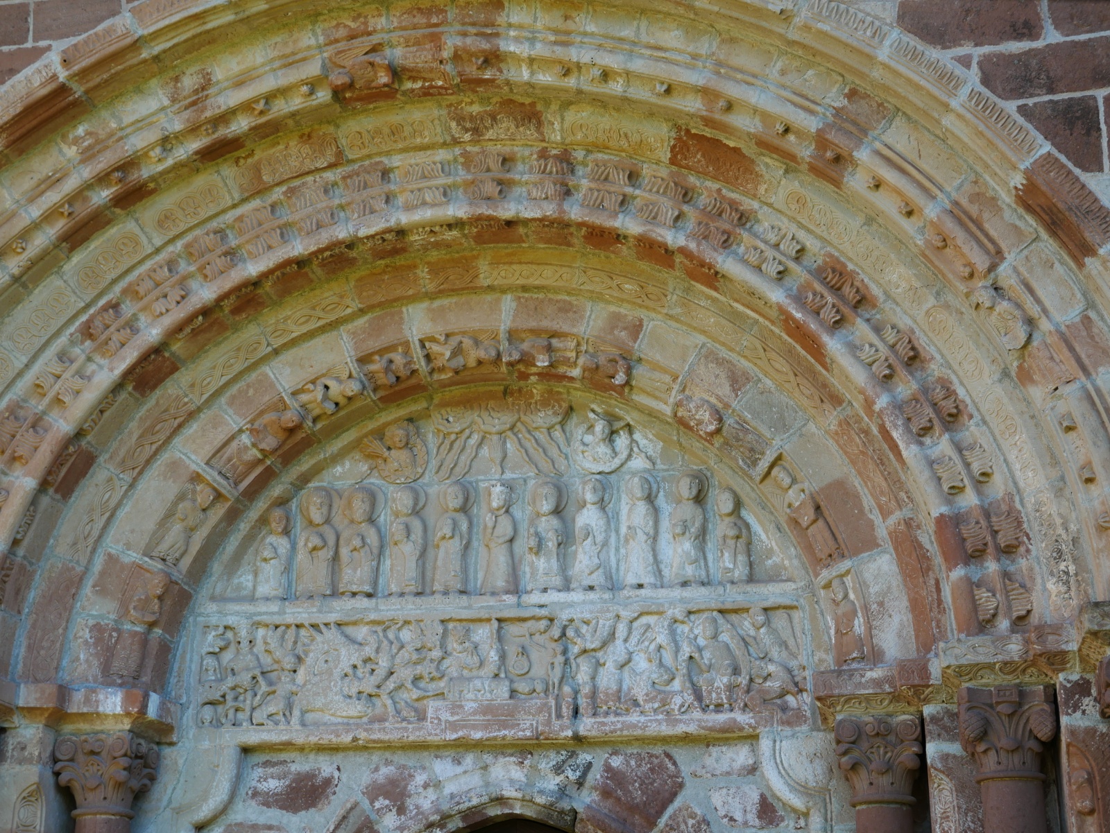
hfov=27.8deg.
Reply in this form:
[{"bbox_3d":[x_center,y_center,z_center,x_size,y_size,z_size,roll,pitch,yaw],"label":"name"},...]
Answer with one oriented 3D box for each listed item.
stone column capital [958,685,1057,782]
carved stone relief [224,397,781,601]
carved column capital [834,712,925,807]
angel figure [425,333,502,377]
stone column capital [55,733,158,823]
[{"bbox_3d":[1.365,0.955,6.775,0.275,0.275,0.275,-2,-13,7],"label":"stone column capital"},{"bbox_3d":[-0.176,0.284,7.655,1.870,0.690,0.140,-2,-13,7],"label":"carved stone relief"},{"bbox_3d":[1.037,1.102,7.206,0.265,0.280,0.265,-2,-13,7],"label":"carved column capital"},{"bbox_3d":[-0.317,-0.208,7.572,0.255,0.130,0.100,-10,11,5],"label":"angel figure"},{"bbox_3d":[-1.502,1.205,7.500,0.265,0.275,0.270,-2,-13,7],"label":"stone column capital"}]

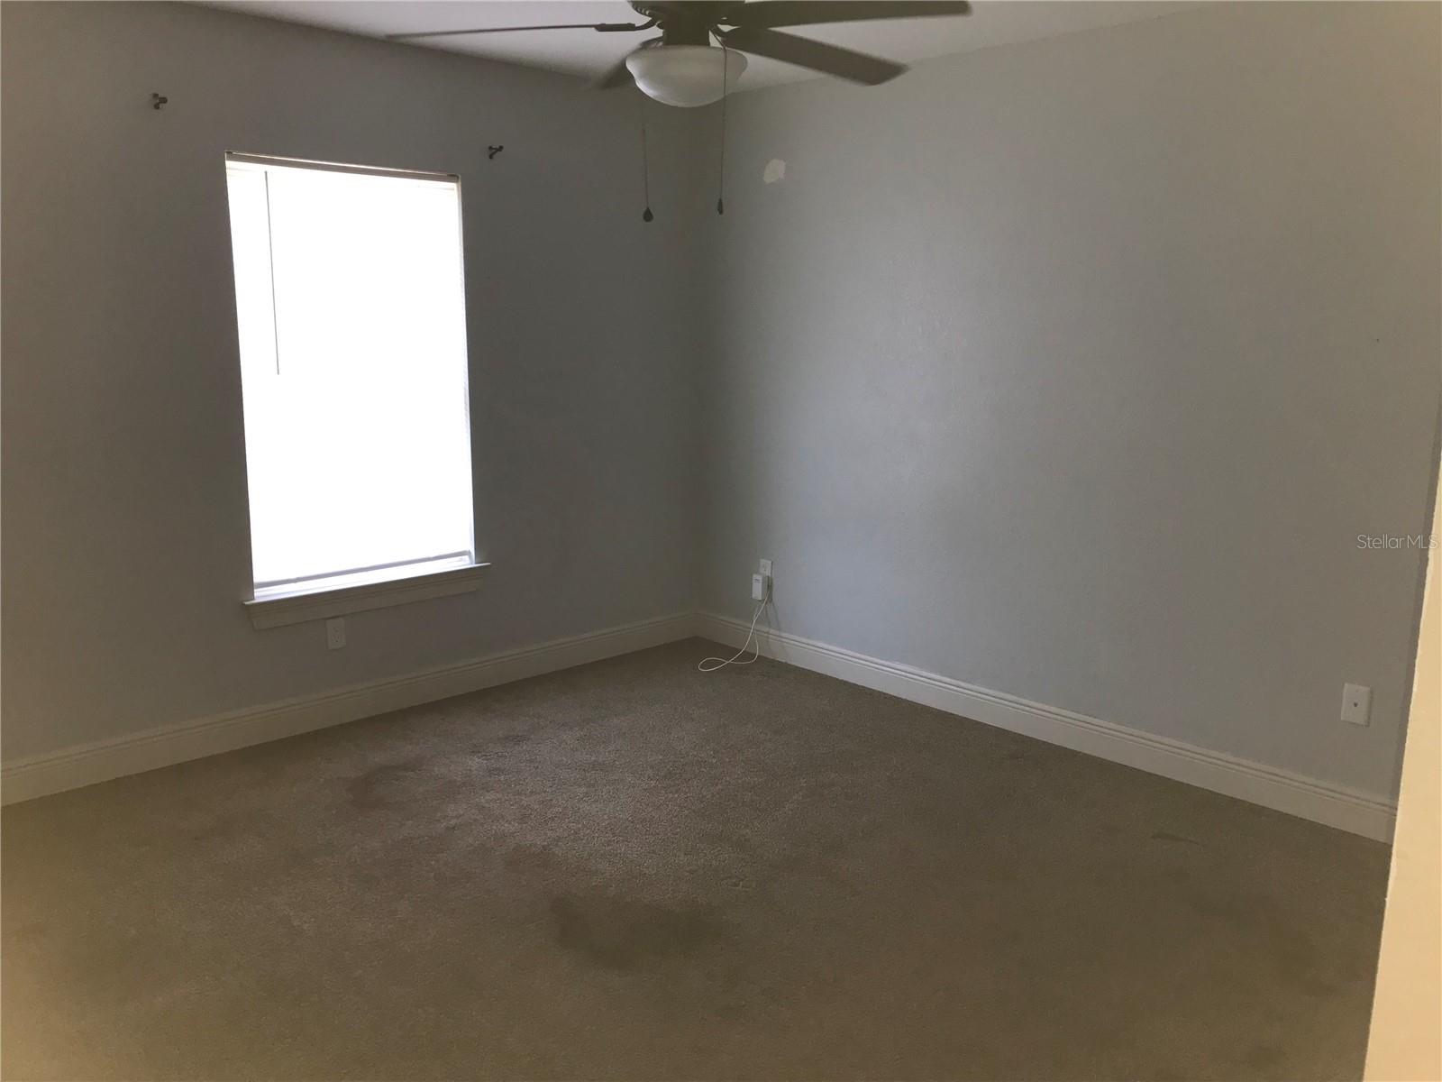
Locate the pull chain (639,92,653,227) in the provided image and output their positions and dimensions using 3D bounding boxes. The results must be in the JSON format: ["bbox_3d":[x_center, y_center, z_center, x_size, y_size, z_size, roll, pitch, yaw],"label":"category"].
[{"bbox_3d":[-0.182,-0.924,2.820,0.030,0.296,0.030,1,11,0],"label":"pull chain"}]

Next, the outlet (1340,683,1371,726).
[{"bbox_3d":[1.904,0.490,3.495,0.010,0.114,0.071,-10,15,-43],"label":"outlet"}]

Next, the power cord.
[{"bbox_3d":[0.045,0.368,5.170,0.326,0.351,0.181,-10,15,-43],"label":"power cord"}]

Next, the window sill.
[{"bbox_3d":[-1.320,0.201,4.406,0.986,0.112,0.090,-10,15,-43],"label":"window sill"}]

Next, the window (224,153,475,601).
[{"bbox_3d":[-1.326,-0.591,4.263,0.880,1.491,0.080,-10,15,-43],"label":"window"}]

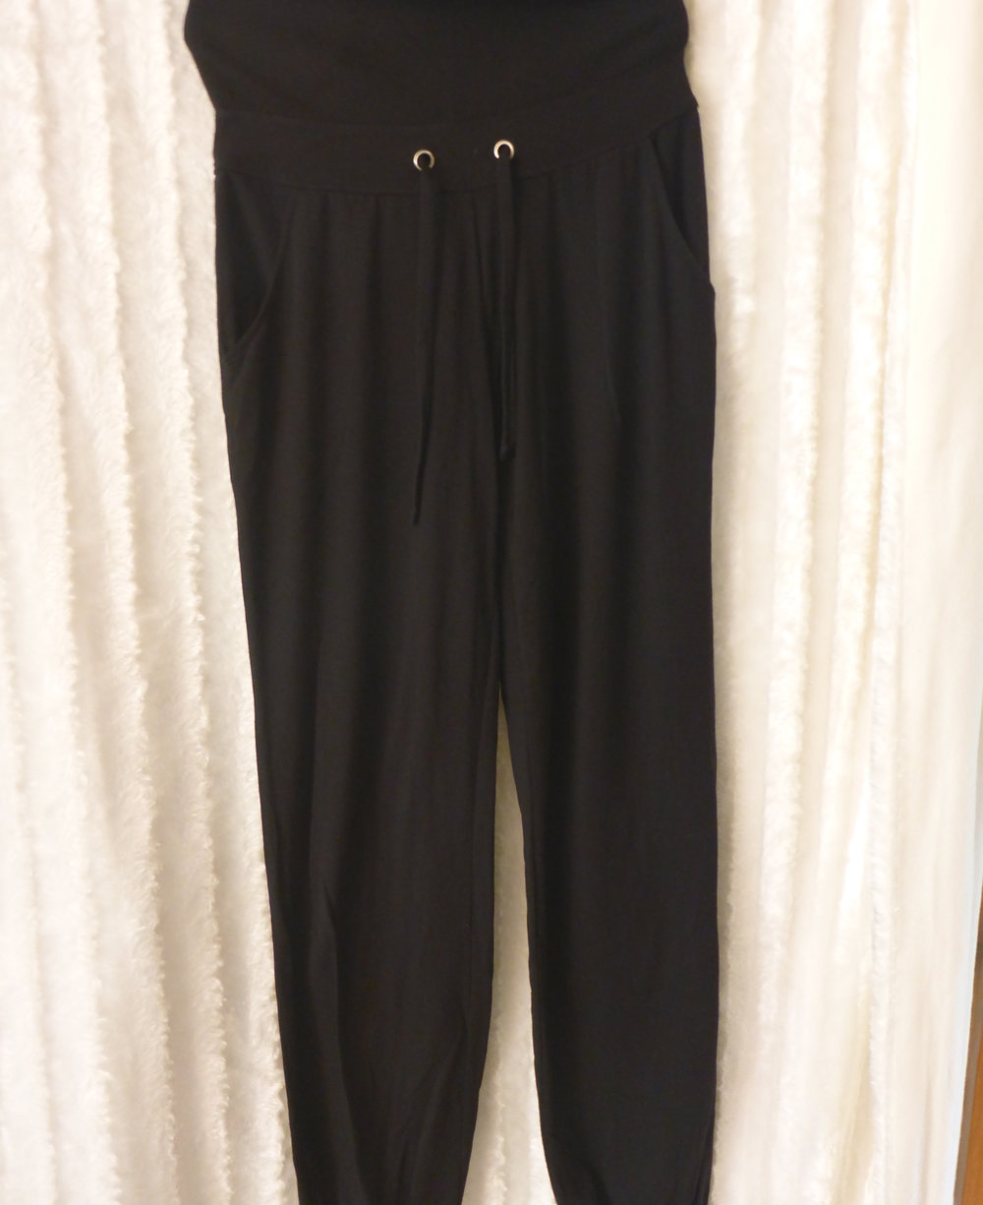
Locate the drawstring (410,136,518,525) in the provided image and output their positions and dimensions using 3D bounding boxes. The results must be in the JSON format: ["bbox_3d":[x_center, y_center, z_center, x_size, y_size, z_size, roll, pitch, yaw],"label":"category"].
[{"bbox_3d":[-0.024,-0.219,0.880,0.087,0.311,0.024,0,10,0],"label":"drawstring"}]

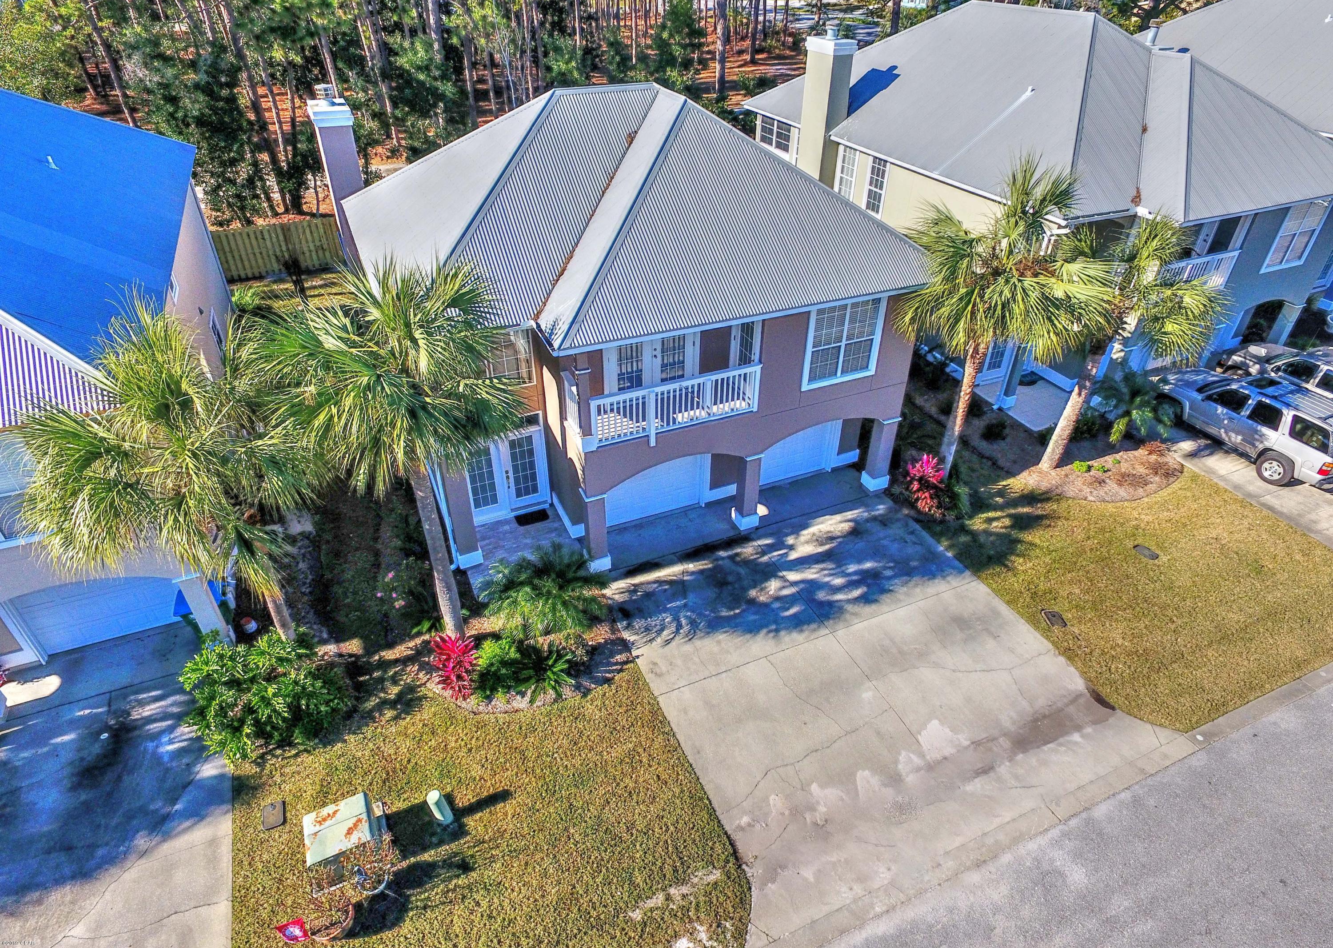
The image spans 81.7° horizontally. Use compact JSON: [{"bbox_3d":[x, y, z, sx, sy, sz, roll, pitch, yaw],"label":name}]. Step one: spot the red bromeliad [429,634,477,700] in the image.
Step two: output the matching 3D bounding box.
[{"bbox_3d":[-3.760,3.401,13.562,0.830,1.200,0.950,-14,38,-19],"label":"red bromeliad"}]

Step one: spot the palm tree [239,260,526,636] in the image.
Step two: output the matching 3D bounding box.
[{"bbox_3d":[-4.150,0.216,12.700,4.000,7.350,4.000,-14,38,-19],"label":"palm tree"}]

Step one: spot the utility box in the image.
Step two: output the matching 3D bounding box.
[{"bbox_3d":[-4.727,5.353,11.249,0.880,0.760,0.860,-17,38,-22],"label":"utility box"}]

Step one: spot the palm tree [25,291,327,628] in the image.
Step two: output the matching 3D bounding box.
[{"bbox_3d":[-7.388,0.475,12.721,4.000,6.850,3.900,-14,38,-19],"label":"palm tree"}]

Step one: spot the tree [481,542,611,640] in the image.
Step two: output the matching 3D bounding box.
[{"bbox_3d":[-2.326,2.257,14.813,2.450,1.600,2.350,0,35,0],"label":"tree"}]

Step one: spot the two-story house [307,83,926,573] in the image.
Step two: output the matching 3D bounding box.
[{"bbox_3d":[-1.946,-5.202,19.515,11.200,8.360,13.150,-14,38,-19],"label":"two-story house"}]

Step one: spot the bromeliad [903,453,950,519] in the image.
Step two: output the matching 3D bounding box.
[{"bbox_3d":[6.039,0.280,17.836,1.050,1.400,1.050,0,35,0],"label":"bromeliad"}]

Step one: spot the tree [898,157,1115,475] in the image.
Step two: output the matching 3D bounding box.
[{"bbox_3d":[7.134,-3.136,17.450,4.200,7.400,4.100,-14,38,-19],"label":"tree"}]

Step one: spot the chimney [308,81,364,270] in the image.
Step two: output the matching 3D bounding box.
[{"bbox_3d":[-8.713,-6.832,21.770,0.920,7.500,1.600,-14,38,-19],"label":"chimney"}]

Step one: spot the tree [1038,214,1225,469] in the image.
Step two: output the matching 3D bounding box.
[{"bbox_3d":[10.386,-2.909,18.254,3.600,6.150,3.500,-14,38,-19],"label":"tree"}]

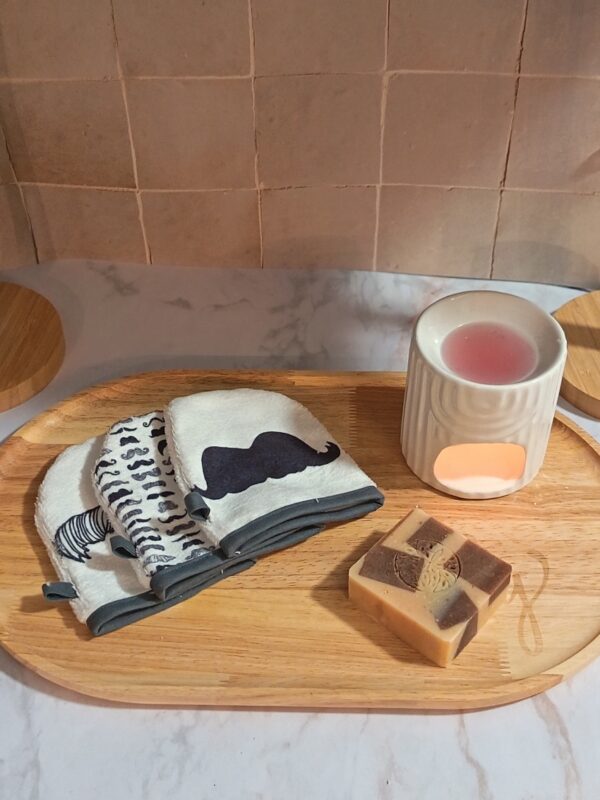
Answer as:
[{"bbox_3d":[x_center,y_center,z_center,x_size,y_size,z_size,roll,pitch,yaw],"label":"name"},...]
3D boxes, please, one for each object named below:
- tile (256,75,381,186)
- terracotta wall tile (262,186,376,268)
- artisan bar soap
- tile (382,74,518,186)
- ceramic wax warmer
[{"bbox_3d":[0.015,-0.198,0.816,0.091,0.091,0.010,1,45,2],"label":"tile"},{"bbox_3d":[0.016,-0.137,0.875,0.091,0.078,0.010,1,45,2],"label":"terracotta wall tile"},{"bbox_3d":[0.076,0.108,0.649,0.070,0.026,0.062,31,53,28],"label":"artisan bar soap"},{"bbox_3d":[0.107,-0.197,0.812,0.091,0.091,0.010,1,45,2],"label":"tile"},{"bbox_3d":[0.116,-0.004,0.711,0.093,0.098,0.093,2,45,4],"label":"ceramic wax warmer"}]

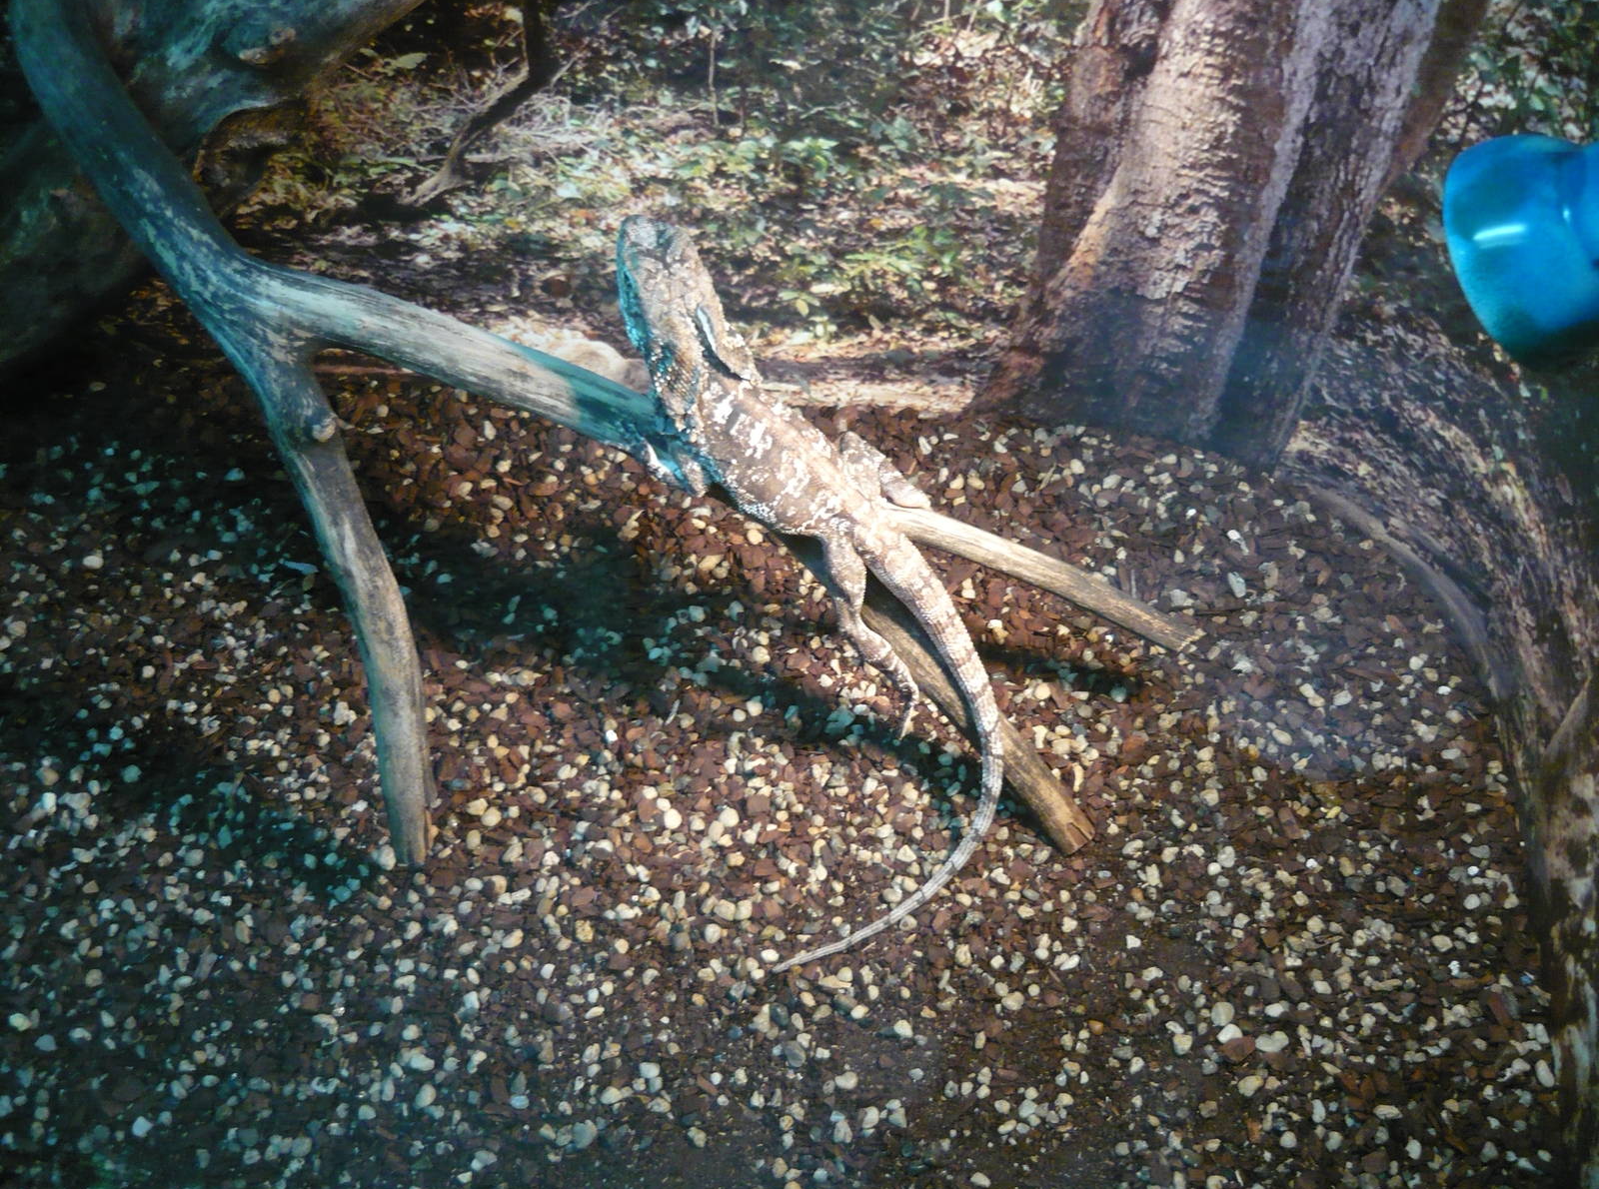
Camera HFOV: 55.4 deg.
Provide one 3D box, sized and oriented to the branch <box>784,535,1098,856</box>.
[{"bbox_3d":[0.083,0.052,0.843,0.228,0.026,0.026,49,52,-4],"label":"branch"}]

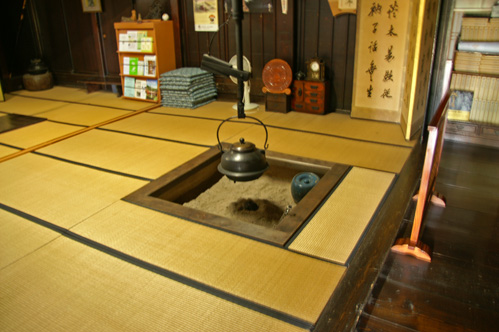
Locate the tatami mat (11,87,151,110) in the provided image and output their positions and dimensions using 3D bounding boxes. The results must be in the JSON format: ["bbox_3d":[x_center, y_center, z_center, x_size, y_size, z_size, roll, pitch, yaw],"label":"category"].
[{"bbox_3d":[-2.635,-1.096,5.947,3.072,0.045,0.756,11,27,29],"label":"tatami mat"}]

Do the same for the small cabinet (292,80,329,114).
[{"bbox_3d":[0.729,-0.832,4.415,0.420,0.372,0.192,11,27,29],"label":"small cabinet"}]

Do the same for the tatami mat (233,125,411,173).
[{"bbox_3d":[0.584,-0.169,3.421,1.582,0.045,0.624,11,27,29],"label":"tatami mat"}]

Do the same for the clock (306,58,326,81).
[{"bbox_3d":[0.755,-1.109,4.262,0.174,0.254,0.132,11,27,29],"label":"clock"}]

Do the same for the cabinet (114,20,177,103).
[{"bbox_3d":[-1.517,-1.508,5.403,0.804,1.038,0.444,11,27,29],"label":"cabinet"}]

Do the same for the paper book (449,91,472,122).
[{"bbox_3d":[2.179,-0.618,3.859,0.192,0.309,0.030,11,27,29],"label":"paper book"}]

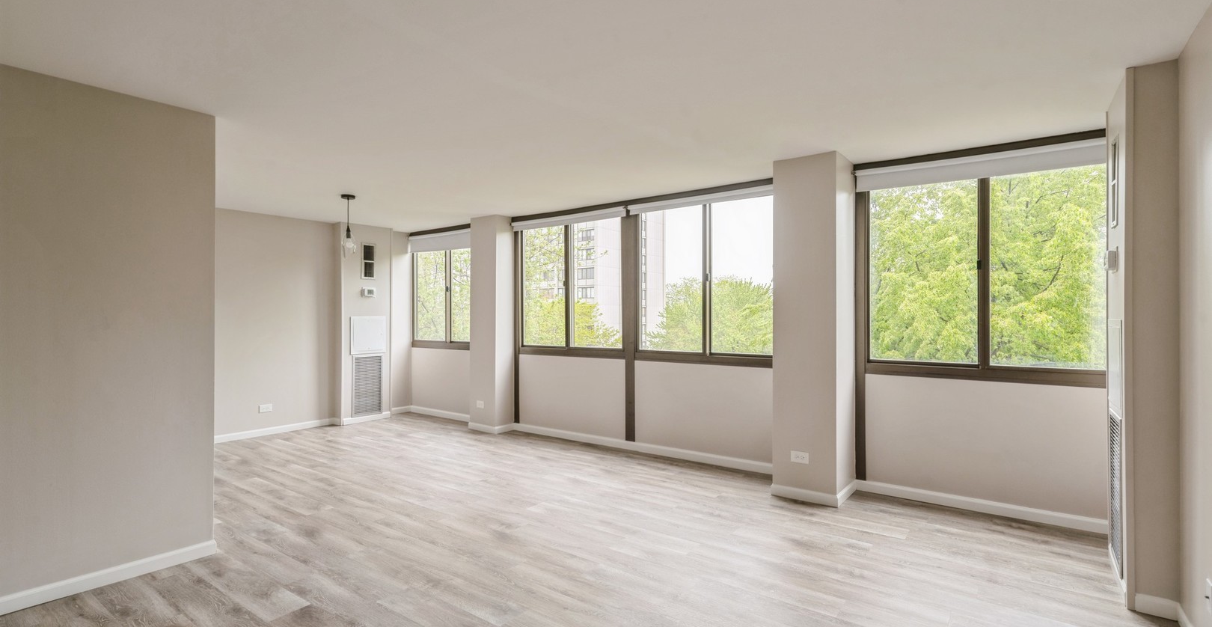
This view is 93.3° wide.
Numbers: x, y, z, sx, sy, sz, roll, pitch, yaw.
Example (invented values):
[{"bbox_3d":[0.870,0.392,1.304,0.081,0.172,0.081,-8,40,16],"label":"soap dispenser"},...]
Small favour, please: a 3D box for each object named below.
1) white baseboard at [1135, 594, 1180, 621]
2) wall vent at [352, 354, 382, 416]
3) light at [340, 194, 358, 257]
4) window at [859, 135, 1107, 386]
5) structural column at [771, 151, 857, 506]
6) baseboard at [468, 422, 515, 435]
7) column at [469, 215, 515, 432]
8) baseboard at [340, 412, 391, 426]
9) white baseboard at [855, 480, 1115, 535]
[{"bbox_3d":[2.386,1.270,2.480,0.140,0.079,0.015,0,0,37],"label":"white baseboard"},{"bbox_3d":[-2.898,0.871,6.965,0.025,0.740,0.400,0,0,37],"label":"wall vent"},{"bbox_3d":[-2.349,-0.803,5.230,0.140,0.560,0.140,0,0,37],"label":"light"},{"bbox_3d":[2.476,-0.303,3.844,1.490,1.510,0.080,0,0,37],"label":"window"},{"bbox_3d":[1.533,0.108,4.206,0.455,2.410,0.490,0,0,37],"label":"structural column"},{"bbox_3d":[-1.305,1.277,6.479,0.465,0.078,0.275,0,0,37],"label":"baseboard"},{"bbox_3d":[-1.299,0.118,6.480,0.445,2.395,0.270,0,0,37],"label":"column"},{"bbox_3d":[-2.901,1.277,6.973,0.016,0.077,0.620,0,0,37],"label":"baseboard"},{"bbox_3d":[2.437,1.272,3.811,1.455,0.080,0.016,0,0,37],"label":"white baseboard"}]

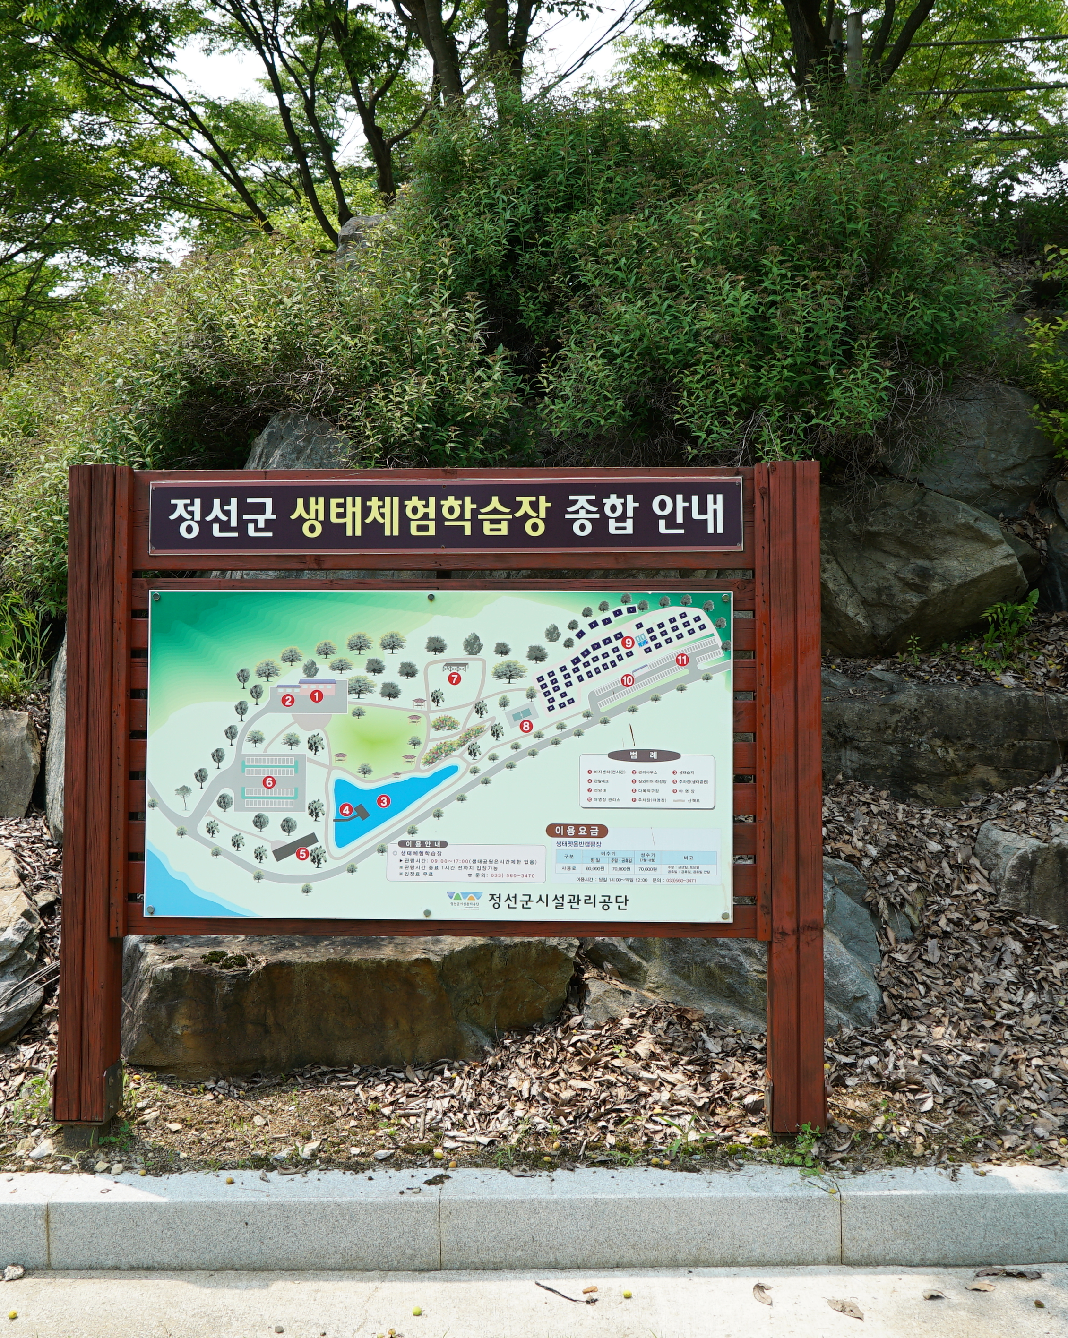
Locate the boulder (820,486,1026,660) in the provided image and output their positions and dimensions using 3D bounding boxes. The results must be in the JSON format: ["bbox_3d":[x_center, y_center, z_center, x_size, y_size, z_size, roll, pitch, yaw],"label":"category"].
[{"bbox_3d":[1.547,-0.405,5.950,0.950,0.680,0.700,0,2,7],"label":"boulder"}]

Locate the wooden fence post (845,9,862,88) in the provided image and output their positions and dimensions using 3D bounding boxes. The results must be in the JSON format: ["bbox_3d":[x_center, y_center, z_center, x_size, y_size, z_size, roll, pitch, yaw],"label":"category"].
[{"bbox_3d":[2.164,-3.867,9.800,0.100,1.150,0.100,0,2,0],"label":"wooden fence post"}]

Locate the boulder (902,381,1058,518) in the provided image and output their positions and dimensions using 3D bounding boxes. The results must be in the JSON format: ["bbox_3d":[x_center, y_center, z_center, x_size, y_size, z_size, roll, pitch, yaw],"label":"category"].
[{"bbox_3d":[2.002,-0.992,6.600,0.720,0.600,0.550,0,2,9],"label":"boulder"}]

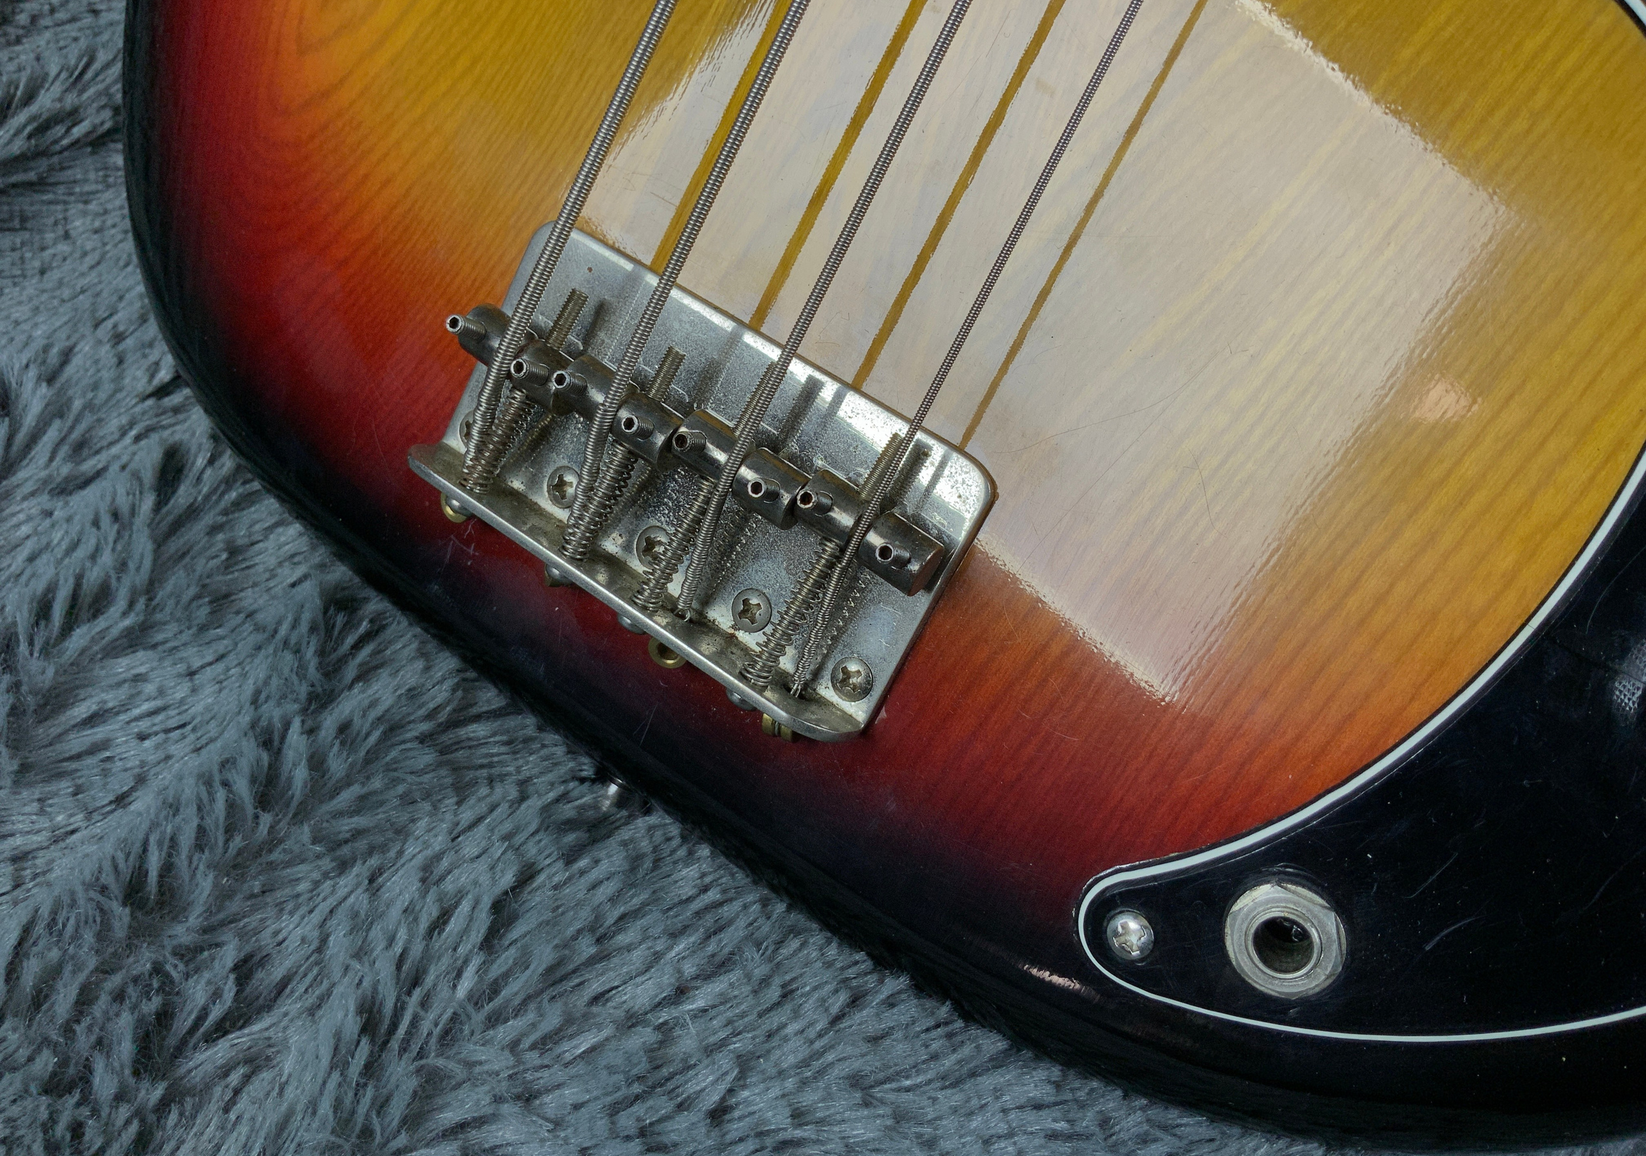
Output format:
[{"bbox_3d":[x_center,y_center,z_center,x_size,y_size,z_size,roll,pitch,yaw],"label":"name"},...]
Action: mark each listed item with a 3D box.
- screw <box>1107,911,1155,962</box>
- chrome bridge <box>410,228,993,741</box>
[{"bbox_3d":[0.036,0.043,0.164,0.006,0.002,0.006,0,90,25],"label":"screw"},{"bbox_3d":[-0.020,-0.015,0.185,0.081,0.016,0.043,32,103,22],"label":"chrome bridge"}]

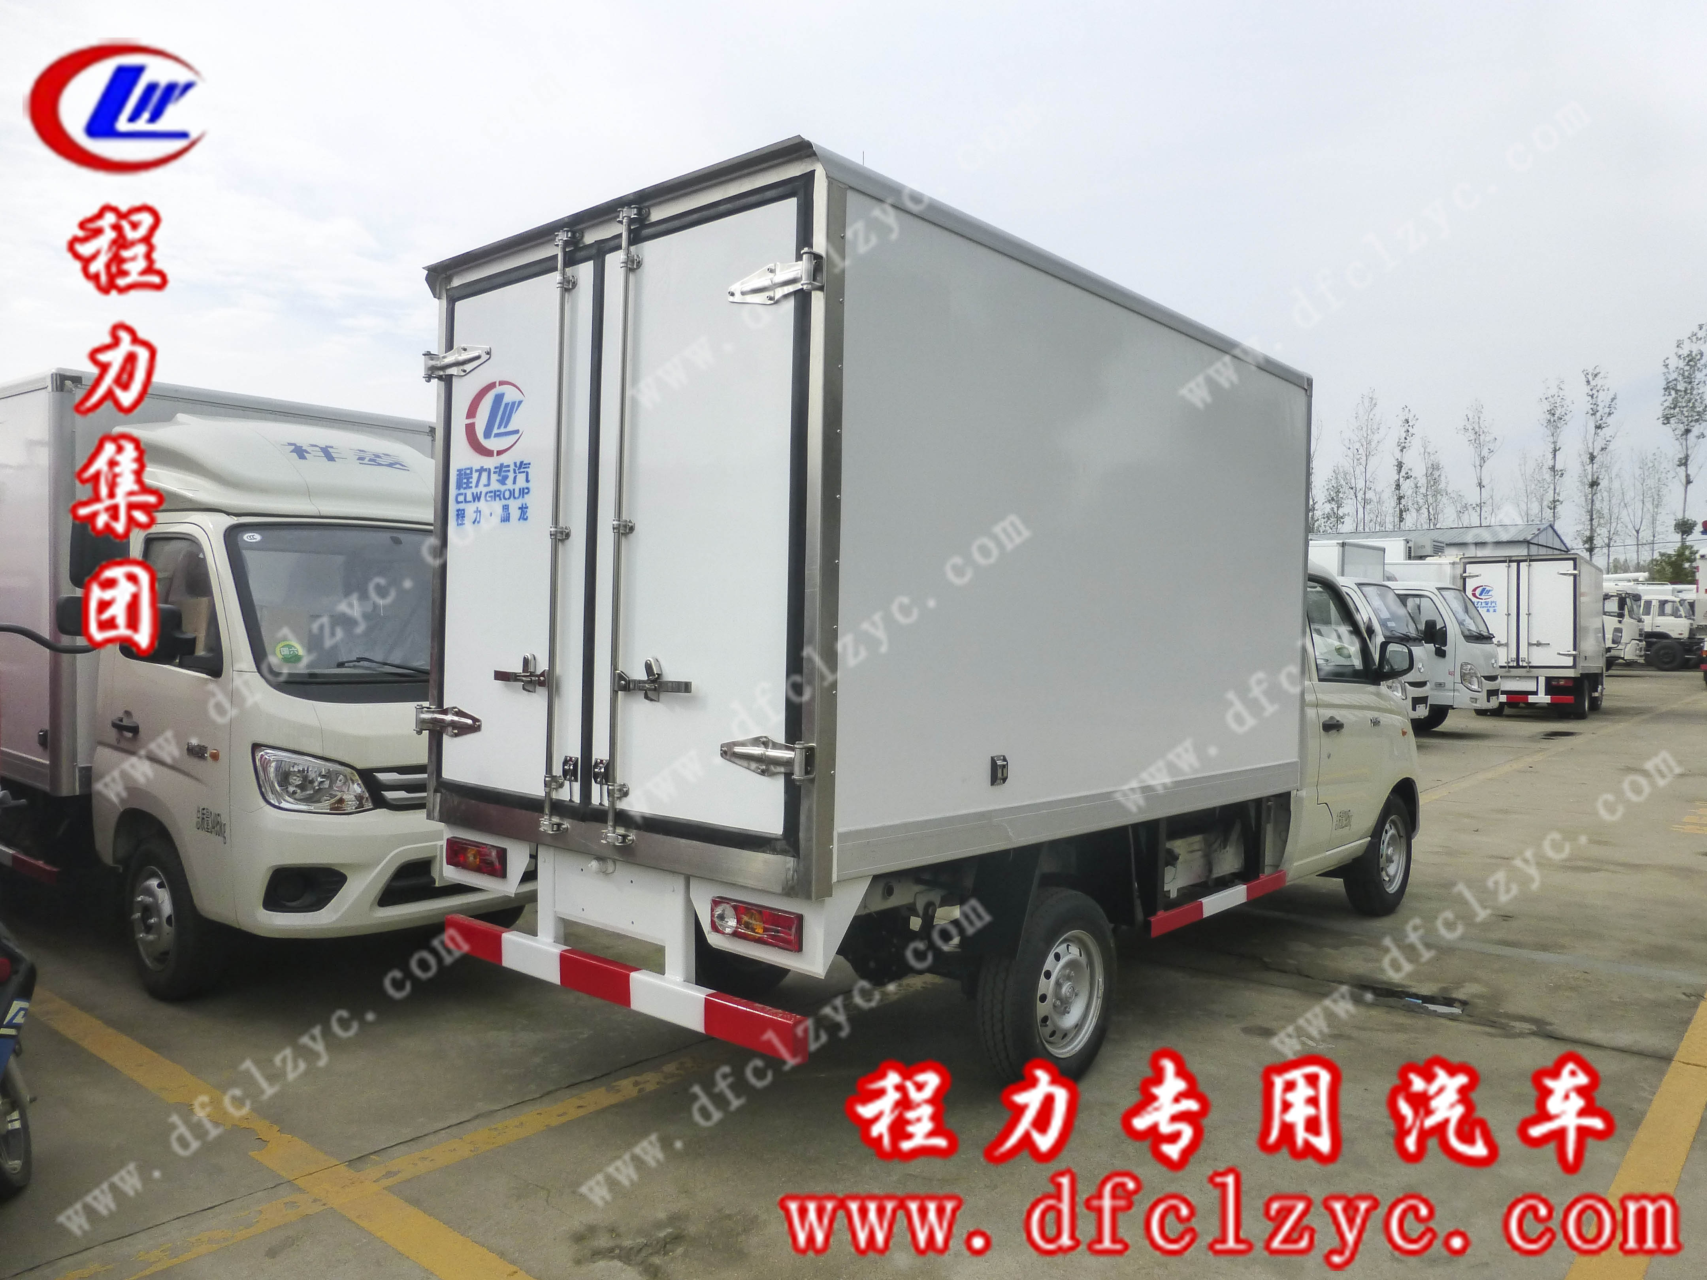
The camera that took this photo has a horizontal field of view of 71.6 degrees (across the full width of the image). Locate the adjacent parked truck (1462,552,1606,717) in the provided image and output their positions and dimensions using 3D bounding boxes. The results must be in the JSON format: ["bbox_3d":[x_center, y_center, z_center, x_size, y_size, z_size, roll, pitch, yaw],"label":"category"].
[{"bbox_3d":[12.367,-0.058,21.239,1.680,2.620,4.900,1,1,37],"label":"adjacent parked truck"}]

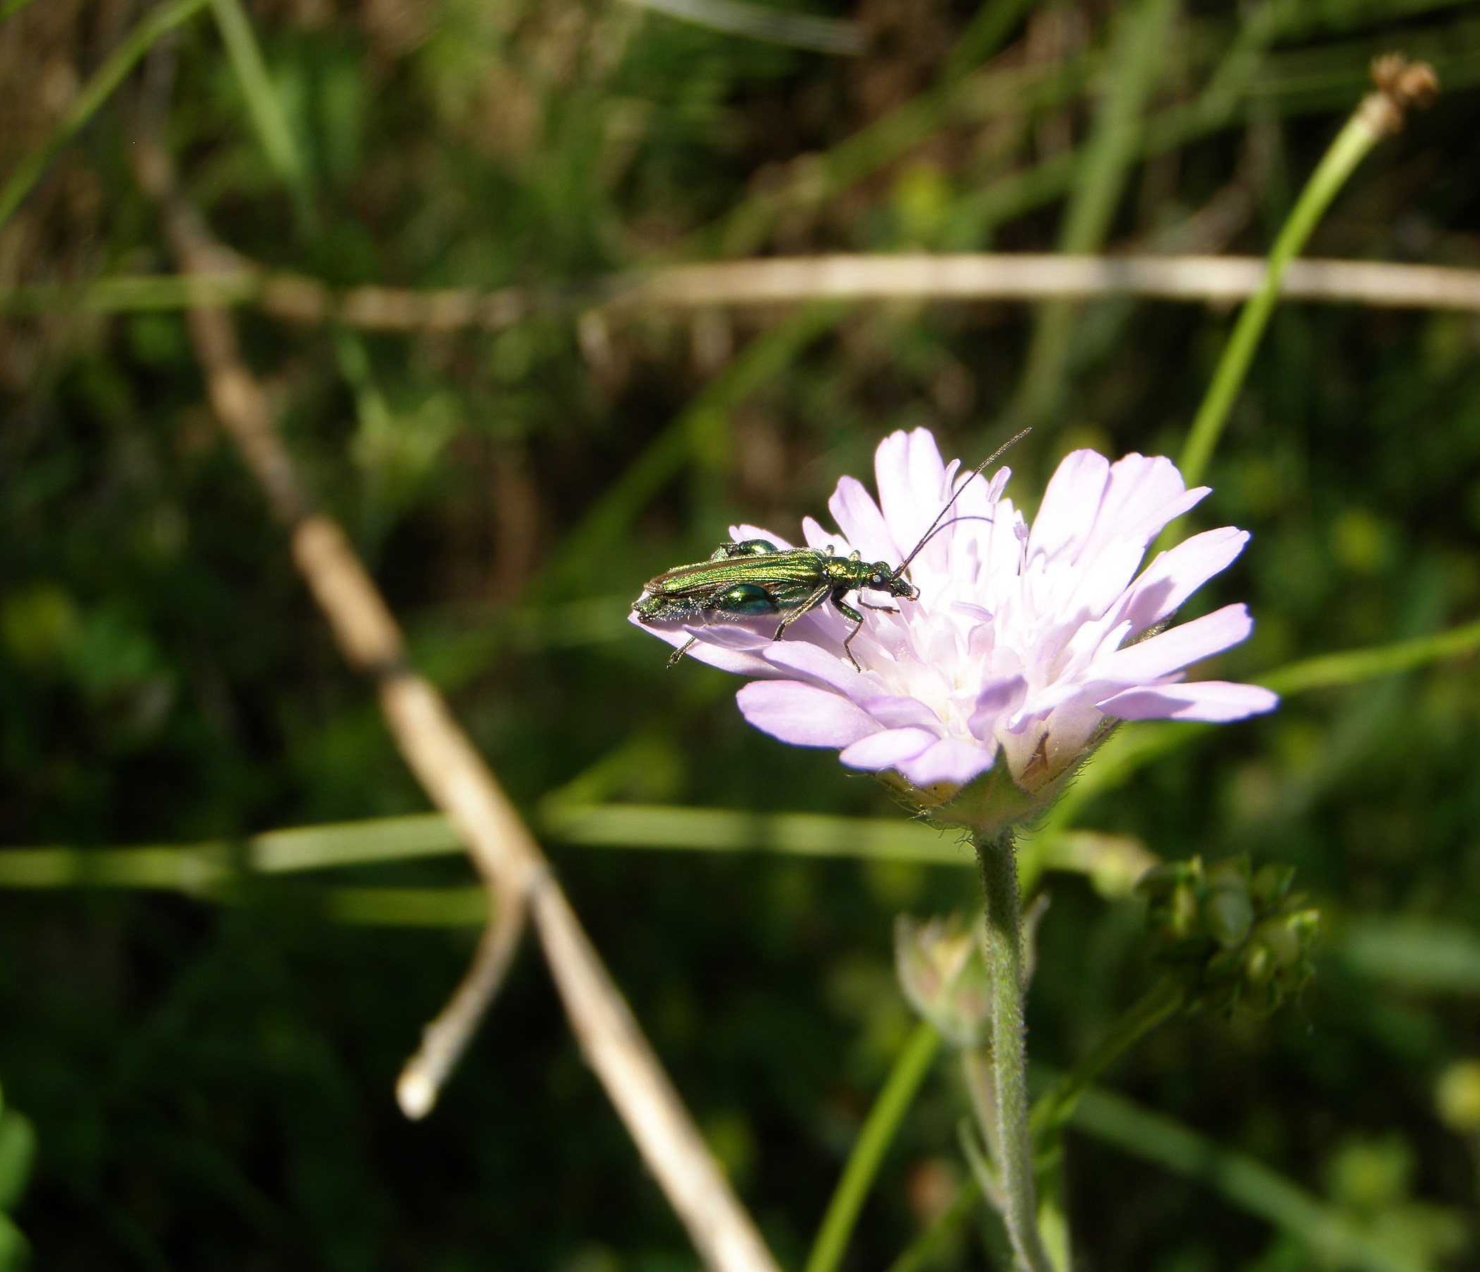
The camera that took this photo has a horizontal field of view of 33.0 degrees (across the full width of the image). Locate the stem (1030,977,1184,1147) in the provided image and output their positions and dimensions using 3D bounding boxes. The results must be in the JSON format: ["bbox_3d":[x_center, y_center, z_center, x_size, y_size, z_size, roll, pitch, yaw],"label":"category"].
[{"bbox_3d":[0.018,0.021,0.124,0.001,0.011,0.001,43,6,0],"label":"stem"}]

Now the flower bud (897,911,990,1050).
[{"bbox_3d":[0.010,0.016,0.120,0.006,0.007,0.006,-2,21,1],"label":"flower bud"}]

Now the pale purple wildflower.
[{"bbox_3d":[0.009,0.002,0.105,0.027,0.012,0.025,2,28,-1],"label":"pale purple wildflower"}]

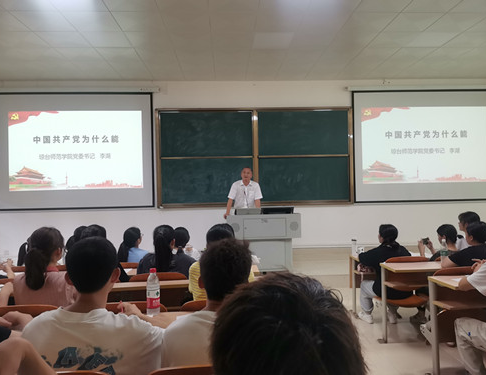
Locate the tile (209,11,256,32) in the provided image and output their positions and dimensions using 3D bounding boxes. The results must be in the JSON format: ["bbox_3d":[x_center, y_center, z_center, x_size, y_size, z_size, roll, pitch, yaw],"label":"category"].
[{"bbox_3d":[-0.124,-2.169,4.919,0.600,0.025,0.600,-1,0,-3],"label":"tile"}]

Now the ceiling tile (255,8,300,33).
[{"bbox_3d":[0.475,-2.181,4.948,0.600,0.025,0.600,-1,0,-3],"label":"ceiling tile"}]

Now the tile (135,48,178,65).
[{"bbox_3d":[-1.410,-2.179,6.175,0.610,0.020,0.610,-1,0,-3],"label":"tile"}]

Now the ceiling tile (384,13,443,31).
[{"bbox_3d":[2.313,-2.248,5.119,0.610,0.020,0.610,-1,0,-3],"label":"ceiling tile"}]

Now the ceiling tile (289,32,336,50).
[{"bbox_3d":[1.063,-2.224,5.675,0.610,0.020,0.610,-1,0,-3],"label":"ceiling tile"}]

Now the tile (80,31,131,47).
[{"bbox_3d":[-1.951,-2.131,5.430,0.600,0.025,0.600,-1,0,-3],"label":"tile"}]

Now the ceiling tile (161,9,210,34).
[{"bbox_3d":[-0.743,-2.192,4.980,0.610,0.020,0.610,-1,0,-3],"label":"ceiling tile"}]

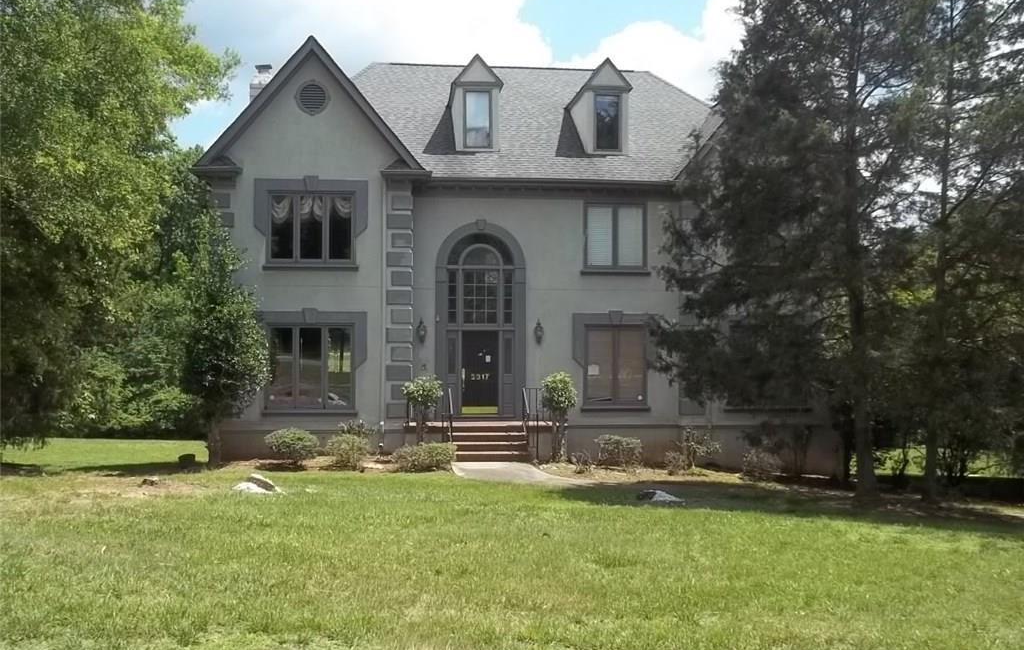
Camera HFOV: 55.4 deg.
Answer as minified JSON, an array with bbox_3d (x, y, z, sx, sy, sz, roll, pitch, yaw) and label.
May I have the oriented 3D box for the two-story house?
[{"bbox_3d":[0.020,-2.233,29.497,15.957,11.250,12.800,0,0,-5],"label":"two-story house"}]

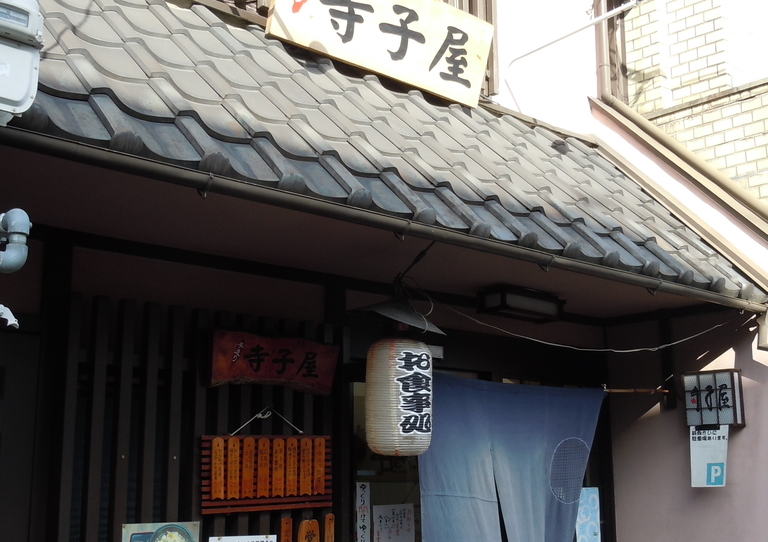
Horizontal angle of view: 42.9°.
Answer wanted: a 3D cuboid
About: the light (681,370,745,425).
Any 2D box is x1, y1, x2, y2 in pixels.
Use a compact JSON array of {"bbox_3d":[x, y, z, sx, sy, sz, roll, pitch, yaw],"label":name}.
[{"bbox_3d":[1.650,0.643,4.877,0.105,0.270,0.270,10,-16,-43],"label":"light"}]

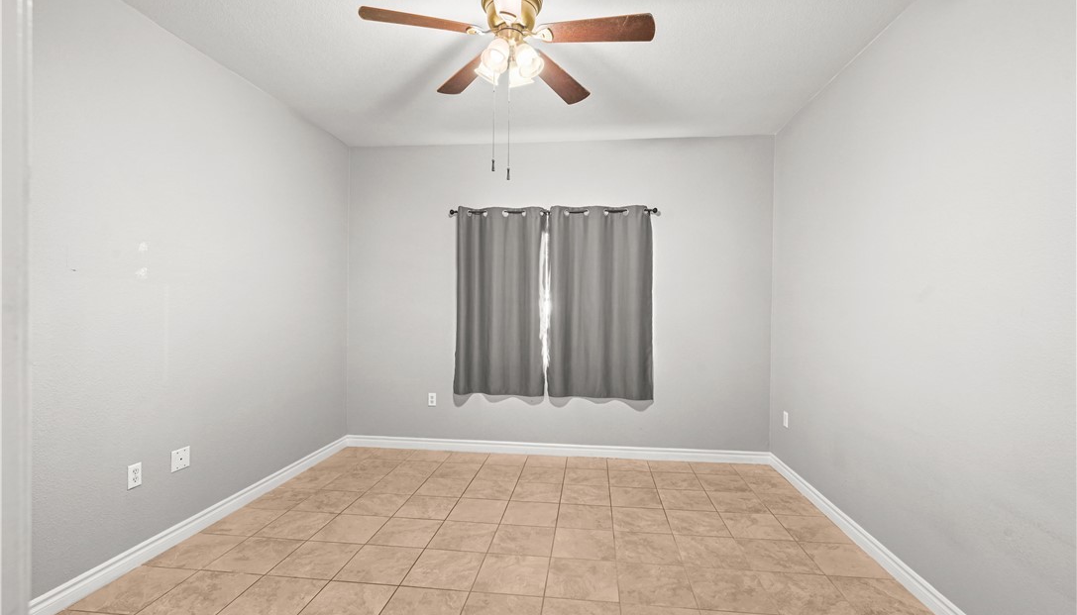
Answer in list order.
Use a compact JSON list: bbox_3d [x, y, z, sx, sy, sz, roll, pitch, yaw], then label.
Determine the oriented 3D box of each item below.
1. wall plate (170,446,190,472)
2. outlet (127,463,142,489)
[{"bbox_3d":[-1.944,0.828,2.608,0.010,0.115,0.116,0,0,6],"label":"wall plate"},{"bbox_3d":[-1.974,0.825,2.346,0.010,0.115,0.071,0,0,6],"label":"outlet"}]

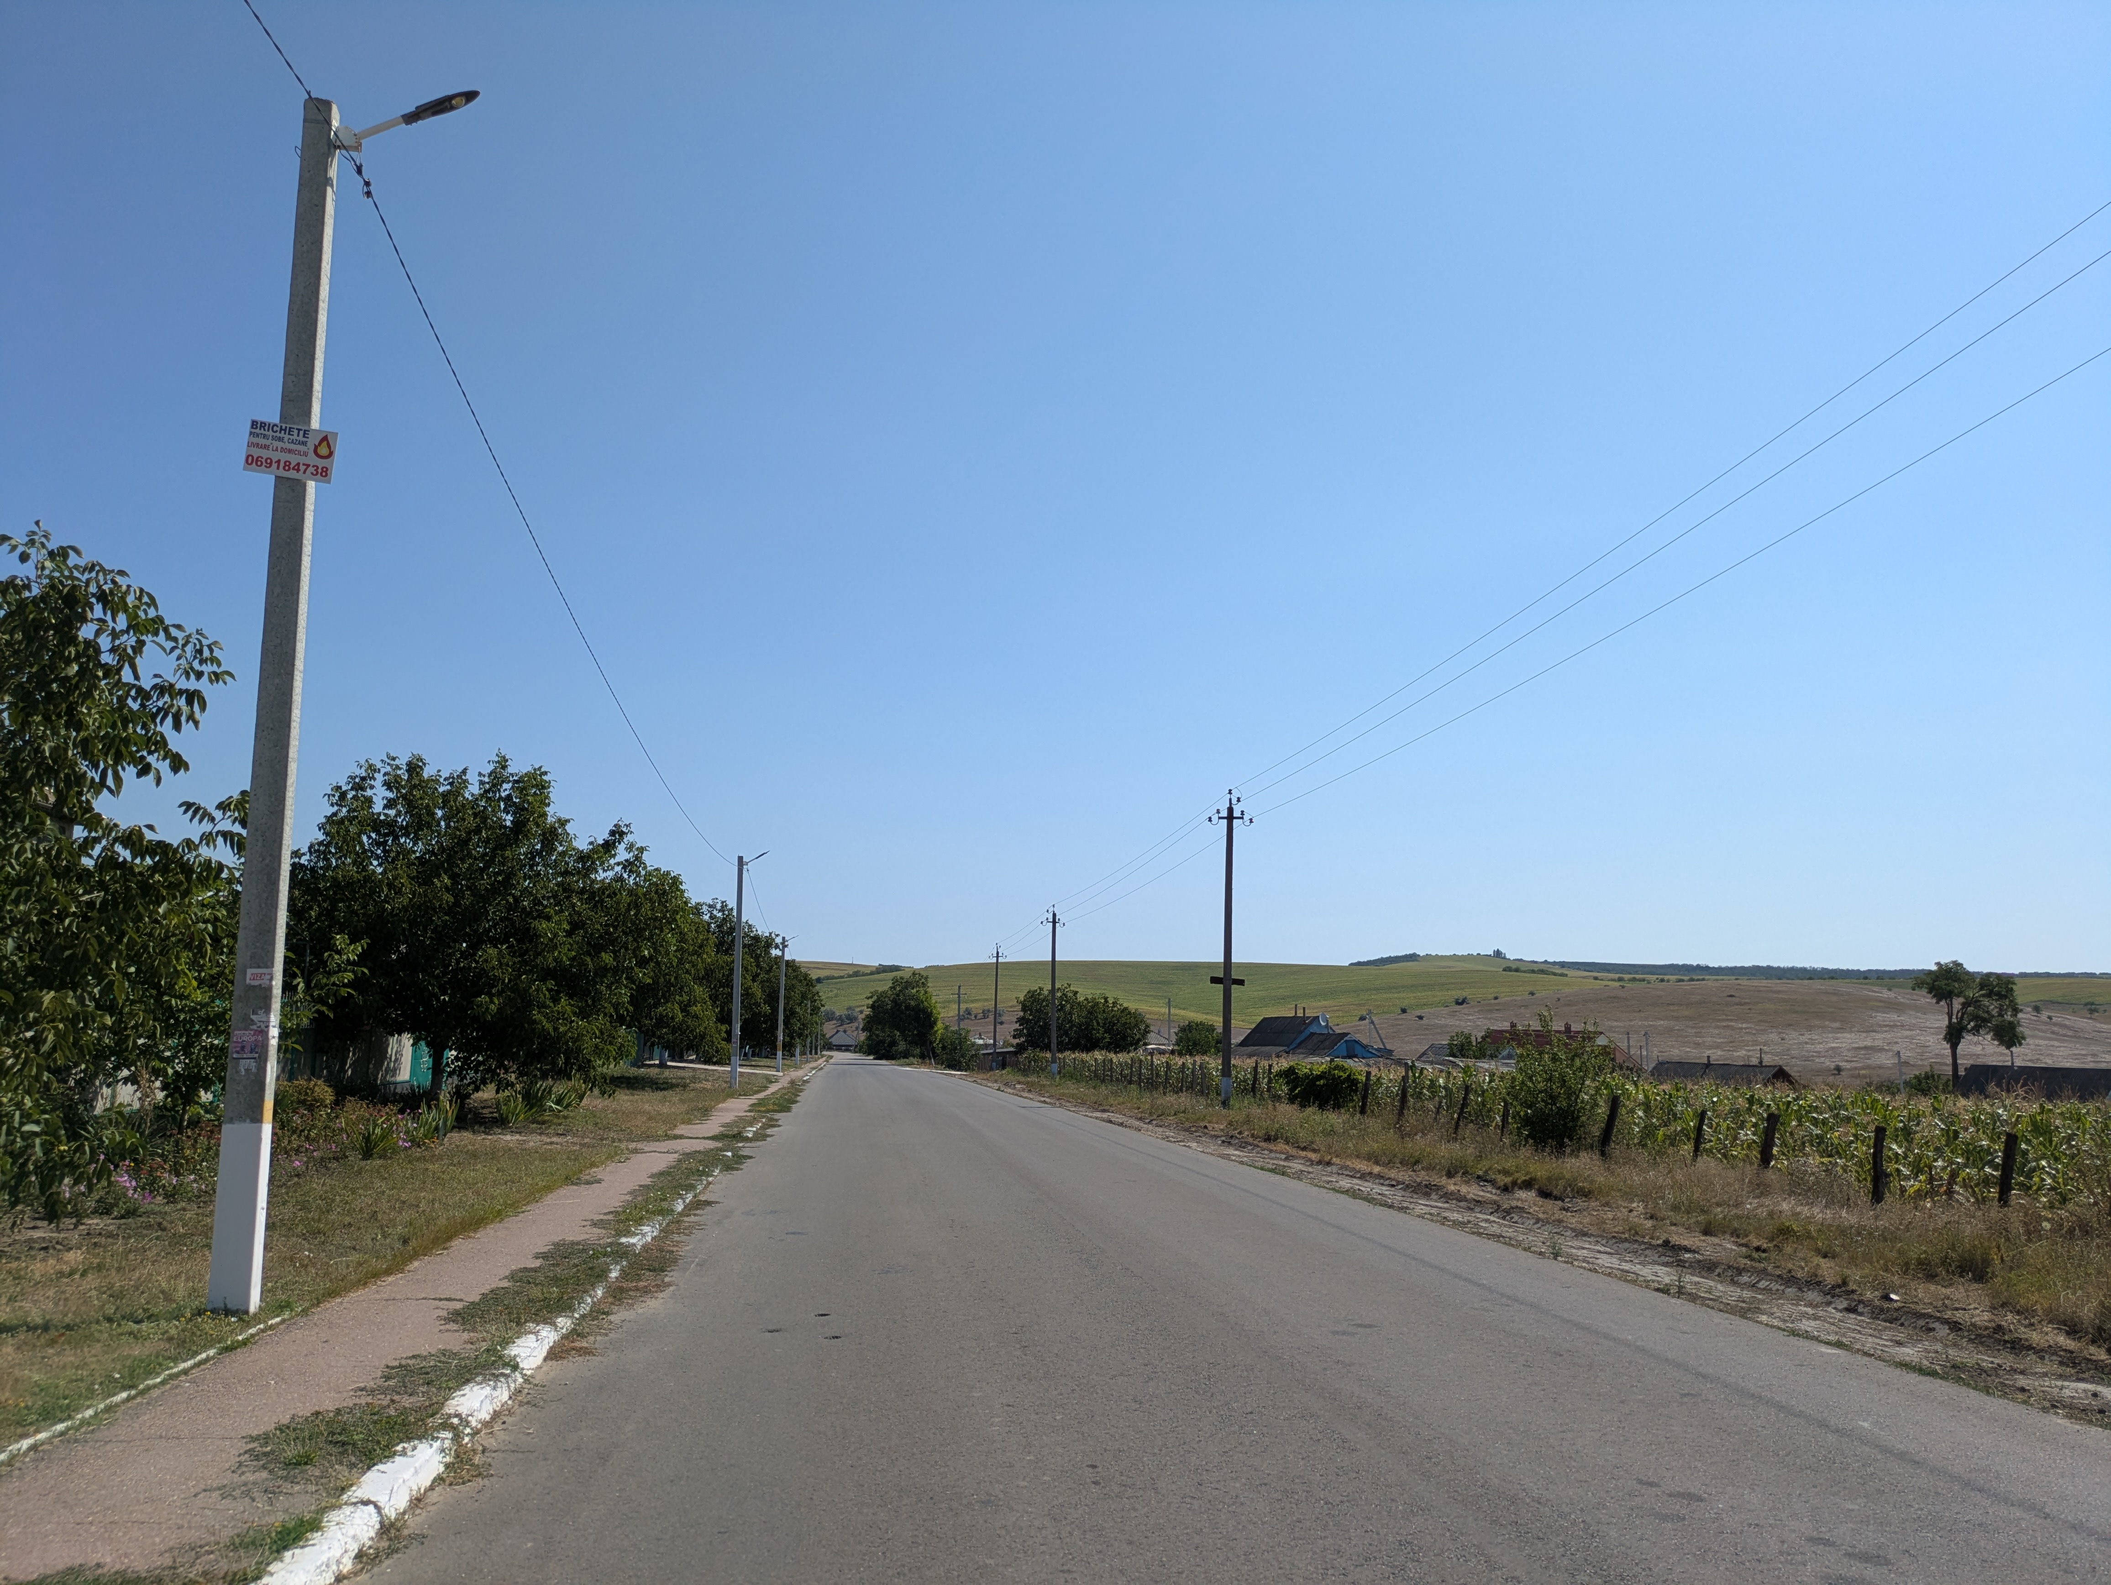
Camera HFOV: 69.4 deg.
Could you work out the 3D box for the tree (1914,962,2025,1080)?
[{"bbox_3d":[64.916,17.381,108.618,7.600,10.750,7.000,2,-9,-8],"label":"tree"}]

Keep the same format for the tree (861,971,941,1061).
[{"bbox_3d":[-16.005,23.259,158.316,8.200,9.480,8.000,2,-9,-8],"label":"tree"}]

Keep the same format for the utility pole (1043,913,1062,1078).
[{"bbox_3d":[-0.040,9.588,73.409,1.080,8.150,0.300,2,-9,-8],"label":"utility pole"}]

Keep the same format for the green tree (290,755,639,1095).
[{"bbox_3d":[-11.875,2.623,30.471,7.100,6.880,6.800,2,-9,-8],"label":"green tree"}]

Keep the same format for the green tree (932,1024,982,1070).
[{"bbox_3d":[-7.227,18.423,110.476,3.500,3.360,3.400,2,-9,-8],"label":"green tree"}]

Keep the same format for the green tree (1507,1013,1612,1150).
[{"bbox_3d":[8.053,4.631,24.374,1.750,2.180,1.650,2,-9,-8],"label":"green tree"}]

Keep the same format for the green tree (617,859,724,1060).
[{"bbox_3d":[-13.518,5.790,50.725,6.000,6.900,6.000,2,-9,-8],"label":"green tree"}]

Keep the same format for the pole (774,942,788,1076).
[{"bbox_3d":[-15.513,12.087,86.175,0.400,7.570,0.300,2,-9,-8],"label":"pole"}]

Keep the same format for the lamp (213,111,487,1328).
[{"bbox_3d":[-4.228,-0.788,9.409,1.150,7.670,0.250,2,-9,-8],"label":"lamp"}]

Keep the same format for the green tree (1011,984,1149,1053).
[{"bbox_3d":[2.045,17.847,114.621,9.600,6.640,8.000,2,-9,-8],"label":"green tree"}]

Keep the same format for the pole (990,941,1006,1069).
[{"bbox_3d":[-3.711,13.835,98.048,1.080,8.140,0.300,2,-9,-8],"label":"pole"}]

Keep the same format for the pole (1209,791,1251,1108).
[{"bbox_3d":[4.514,4.011,39.566,1.120,8.210,0.300,2,-9,-8],"label":"pole"}]

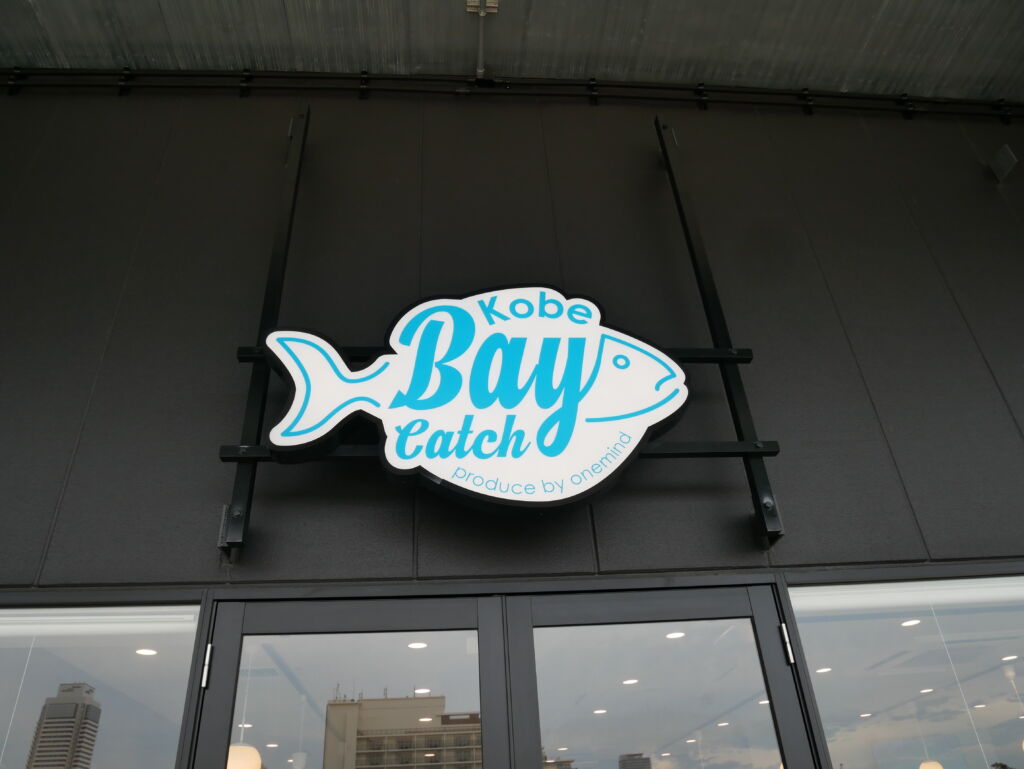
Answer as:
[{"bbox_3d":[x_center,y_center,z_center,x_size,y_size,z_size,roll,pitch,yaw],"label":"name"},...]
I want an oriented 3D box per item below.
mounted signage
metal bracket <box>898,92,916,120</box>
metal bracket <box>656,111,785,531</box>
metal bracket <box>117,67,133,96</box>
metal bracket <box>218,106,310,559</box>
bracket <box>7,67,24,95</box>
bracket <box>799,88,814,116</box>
[{"bbox_3d":[-0.120,0.027,2.642,1.480,0.920,0.095,0,-35,-6],"label":"mounted signage"},{"bbox_3d":[2.156,-1.513,4.195,0.050,0.170,0.060,0,-35,-6],"label":"metal bracket"},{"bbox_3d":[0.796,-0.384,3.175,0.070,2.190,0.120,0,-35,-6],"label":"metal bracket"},{"bbox_3d":[-1.913,-1.491,3.793,0.050,0.170,0.060,0,-35,-6],"label":"metal bracket"},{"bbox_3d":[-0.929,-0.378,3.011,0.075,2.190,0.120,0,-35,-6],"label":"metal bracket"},{"bbox_3d":[-2.433,-1.486,3.766,0.050,0.170,0.060,0,-35,-6],"label":"bracket"},{"bbox_3d":[1.580,-1.513,4.121,0.050,0.170,0.060,0,-35,-6],"label":"bracket"}]

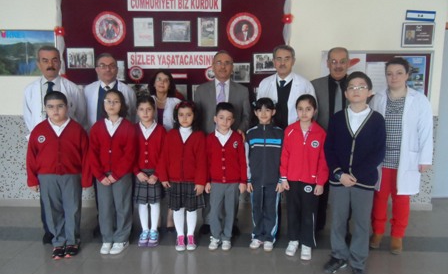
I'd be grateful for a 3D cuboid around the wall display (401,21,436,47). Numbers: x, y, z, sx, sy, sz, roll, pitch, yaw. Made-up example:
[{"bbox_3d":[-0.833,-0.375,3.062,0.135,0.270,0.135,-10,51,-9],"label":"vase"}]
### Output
[{"bbox_3d":[2.059,-1.073,3.290,0.344,0.255,0.020,1,6,1],"label":"wall display"}]

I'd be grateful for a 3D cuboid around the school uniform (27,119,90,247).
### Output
[{"bbox_3d":[-1.374,0.406,2.607,0.464,1.108,0.290,-3,8,-24],"label":"school uniform"}]

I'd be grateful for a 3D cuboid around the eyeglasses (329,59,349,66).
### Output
[{"bbox_3d":[0.957,-0.620,2.605,0.148,0.046,0.130,1,7,7],"label":"eyeglasses"}]

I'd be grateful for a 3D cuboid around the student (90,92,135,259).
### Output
[{"bbox_3d":[-0.937,0.292,2.637,0.369,1.360,0.260,-2,8,-17],"label":"student"}]

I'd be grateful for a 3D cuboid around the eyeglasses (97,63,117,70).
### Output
[{"bbox_3d":[-1.008,-0.607,2.704,0.147,0.043,0.140,0,6,-8],"label":"eyeglasses"}]

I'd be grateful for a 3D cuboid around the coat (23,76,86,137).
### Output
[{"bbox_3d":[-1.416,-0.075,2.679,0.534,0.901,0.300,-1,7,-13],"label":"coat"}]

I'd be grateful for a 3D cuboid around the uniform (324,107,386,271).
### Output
[{"bbox_3d":[0.920,0.383,2.239,0.421,1.191,0.300,2,7,12],"label":"uniform"}]

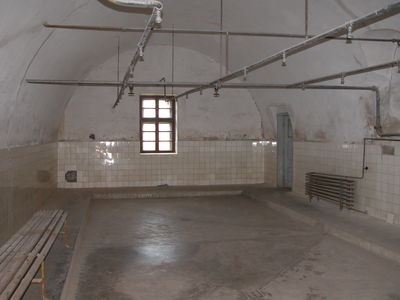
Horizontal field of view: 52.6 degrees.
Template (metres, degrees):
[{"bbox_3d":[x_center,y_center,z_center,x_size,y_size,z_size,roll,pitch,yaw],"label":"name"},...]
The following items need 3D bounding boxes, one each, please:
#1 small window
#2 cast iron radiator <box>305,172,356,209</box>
[{"bbox_3d":[-1.156,-0.710,11.129,0.980,1.580,0.120,-1,3,-11],"label":"small window"},{"bbox_3d":[2.550,0.806,8.049,0.200,0.597,1.425,-1,3,-15],"label":"cast iron radiator"}]

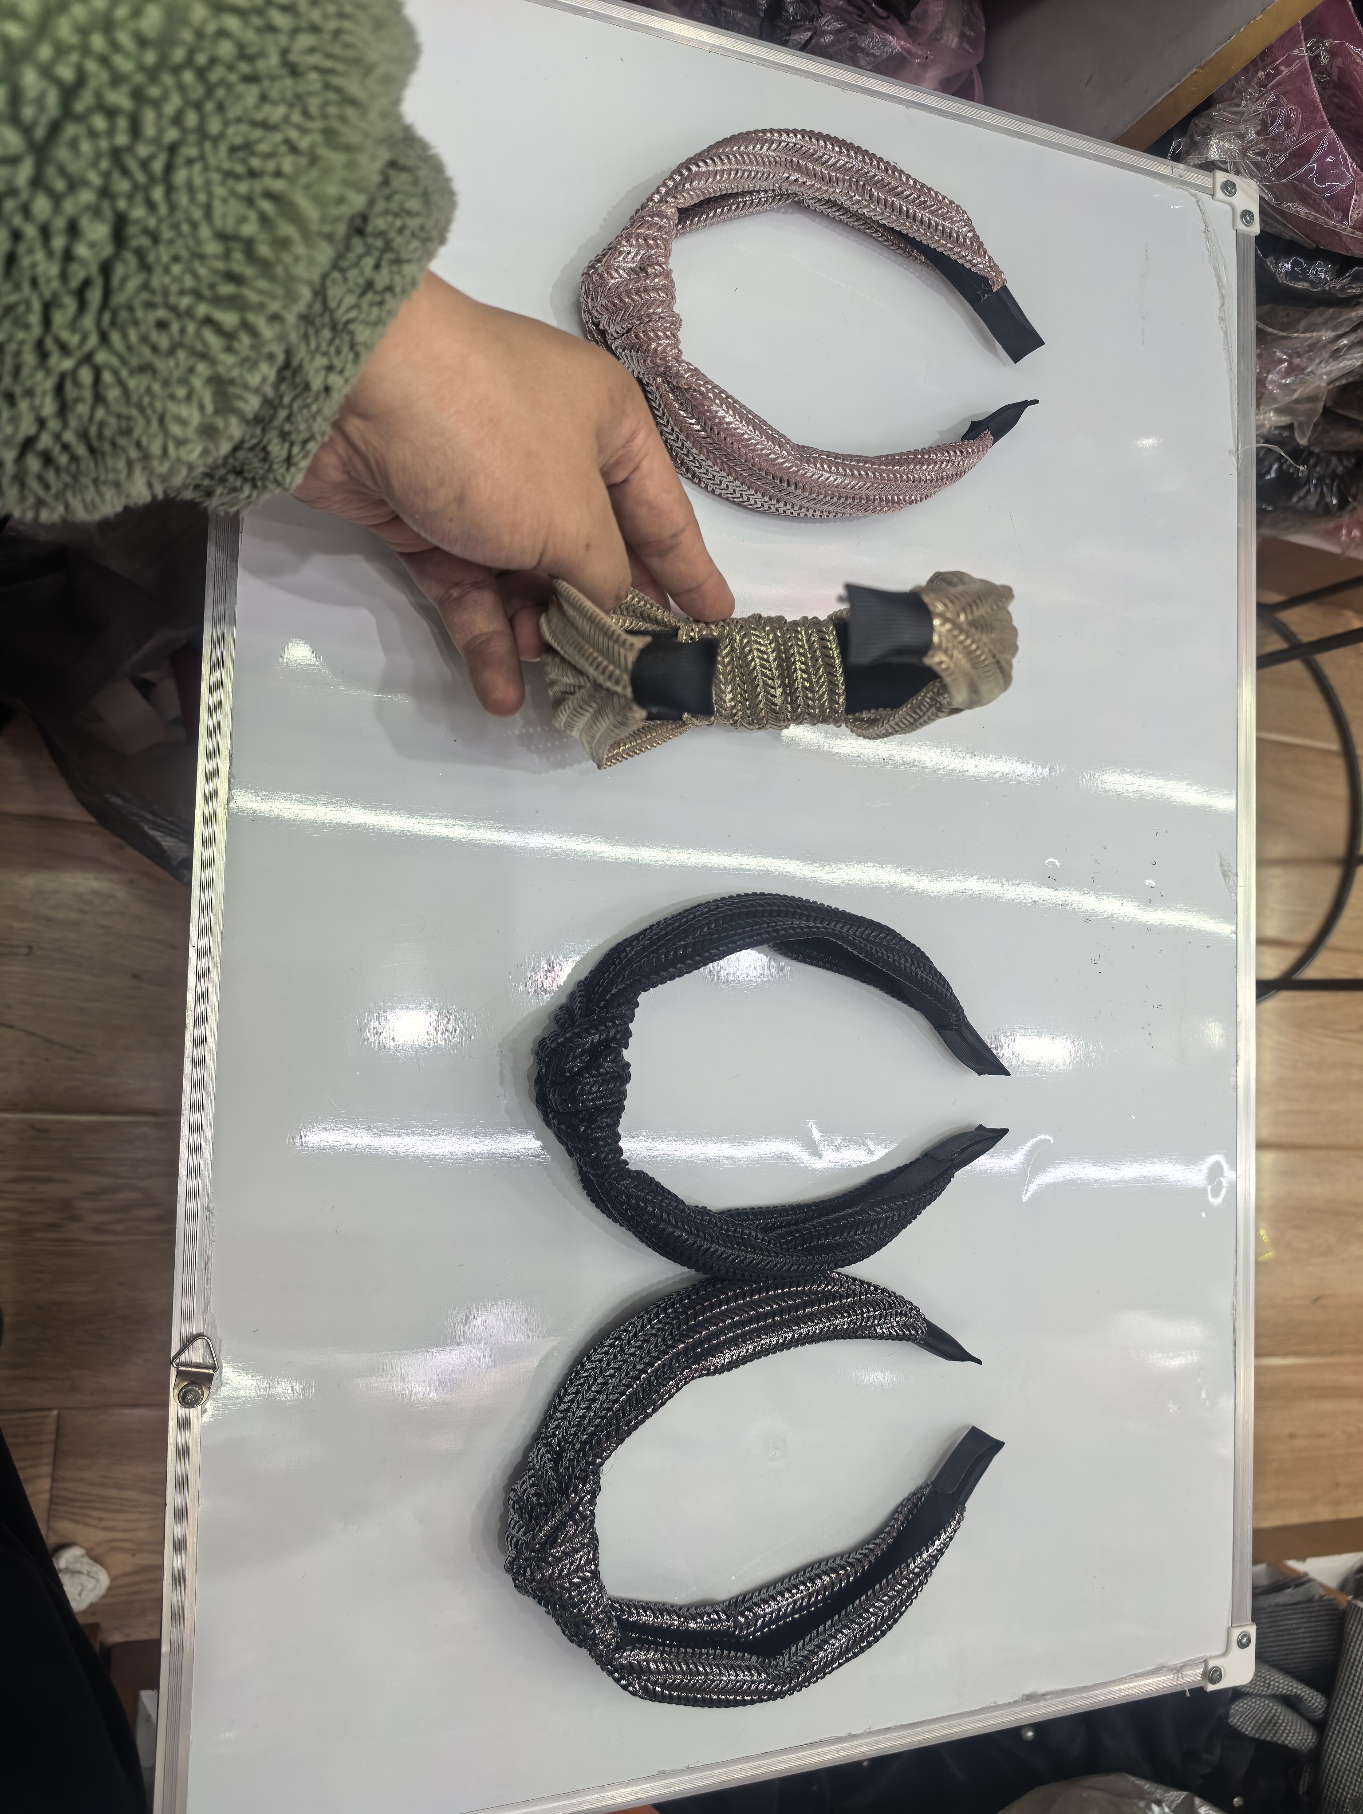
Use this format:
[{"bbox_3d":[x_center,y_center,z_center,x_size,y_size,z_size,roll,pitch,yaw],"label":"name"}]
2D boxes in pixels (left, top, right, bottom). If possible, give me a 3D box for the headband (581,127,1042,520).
[{"bbox_3d":[0.053,-0.200,0.439,0.178,0.045,0.130,1,88,-20],"label":"headband"}]

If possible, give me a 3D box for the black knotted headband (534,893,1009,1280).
[{"bbox_3d":[0.038,0.059,0.424,0.177,0.045,0.130,2,87,-20],"label":"black knotted headband"}]

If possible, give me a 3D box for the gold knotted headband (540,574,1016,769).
[{"bbox_3d":[0.027,-0.069,0.356,0.131,0.176,0.047,-7,99,5],"label":"gold knotted headband"}]

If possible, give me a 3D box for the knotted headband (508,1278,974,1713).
[{"bbox_3d":[0.032,0.187,0.417,0.181,0.045,0.130,-9,91,-20],"label":"knotted headband"}]

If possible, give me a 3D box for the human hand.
[{"bbox_3d":[-0.044,-0.107,0.325,0.130,0.075,0.092,22,97,-31],"label":"human hand"}]

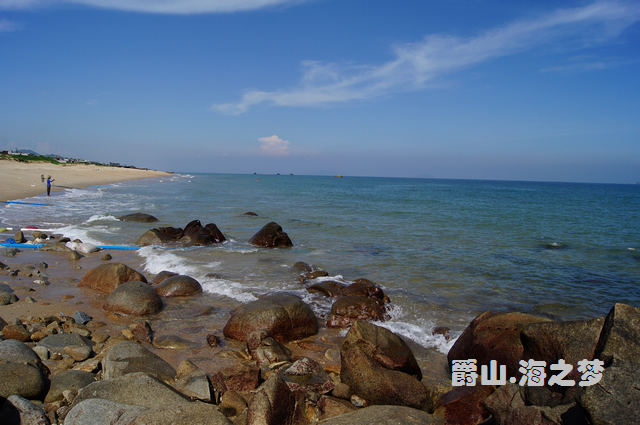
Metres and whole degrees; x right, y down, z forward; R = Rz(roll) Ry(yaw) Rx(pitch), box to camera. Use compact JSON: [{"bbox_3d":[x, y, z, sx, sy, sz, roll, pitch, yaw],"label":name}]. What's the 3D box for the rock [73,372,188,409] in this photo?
[{"bbox_3d":[-1.688,1.578,4.268,1.051,0.315,0.650,0,5,-22],"label":"rock"}]

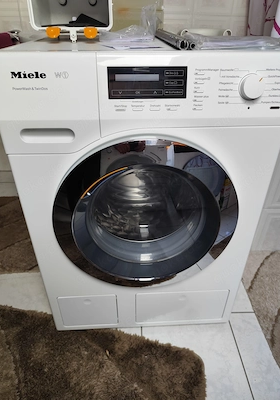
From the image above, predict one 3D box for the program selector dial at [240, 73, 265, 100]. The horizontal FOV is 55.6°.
[{"bbox_3d":[0.221,-0.222,0.523,0.050,0.050,0.020,-2,22,-2],"label":"program selector dial"}]

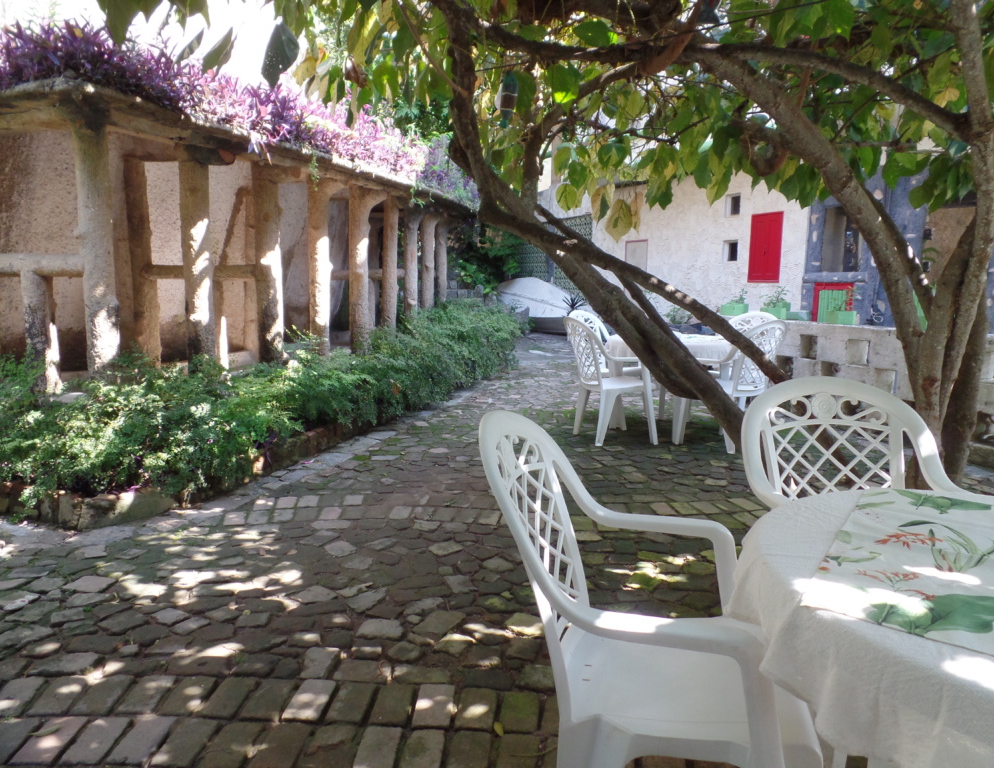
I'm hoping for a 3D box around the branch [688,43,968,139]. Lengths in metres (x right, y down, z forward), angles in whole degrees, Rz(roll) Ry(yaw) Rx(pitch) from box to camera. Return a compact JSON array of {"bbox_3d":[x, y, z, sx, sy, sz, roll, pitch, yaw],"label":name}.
[{"bbox_3d":[1.797,-1.596,3.700,1.530,0.520,0.350,0,9,0],"label":"branch"}]

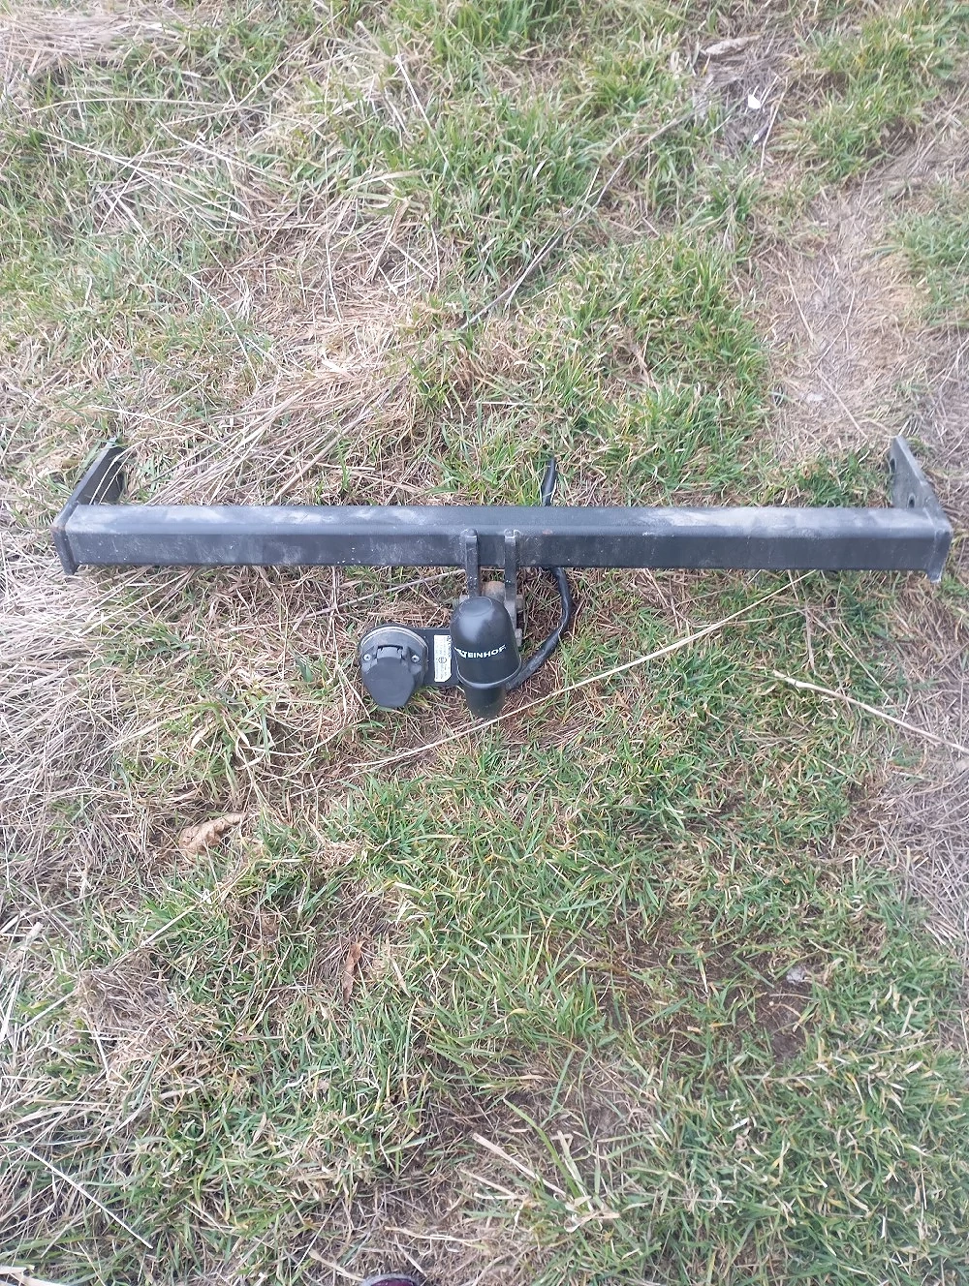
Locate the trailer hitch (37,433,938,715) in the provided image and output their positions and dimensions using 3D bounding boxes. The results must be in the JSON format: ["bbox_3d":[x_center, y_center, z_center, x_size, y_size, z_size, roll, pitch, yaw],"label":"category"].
[{"bbox_3d":[0.012,-0.069,1.233,1.018,0.186,0.412,0,39,3],"label":"trailer hitch"}]

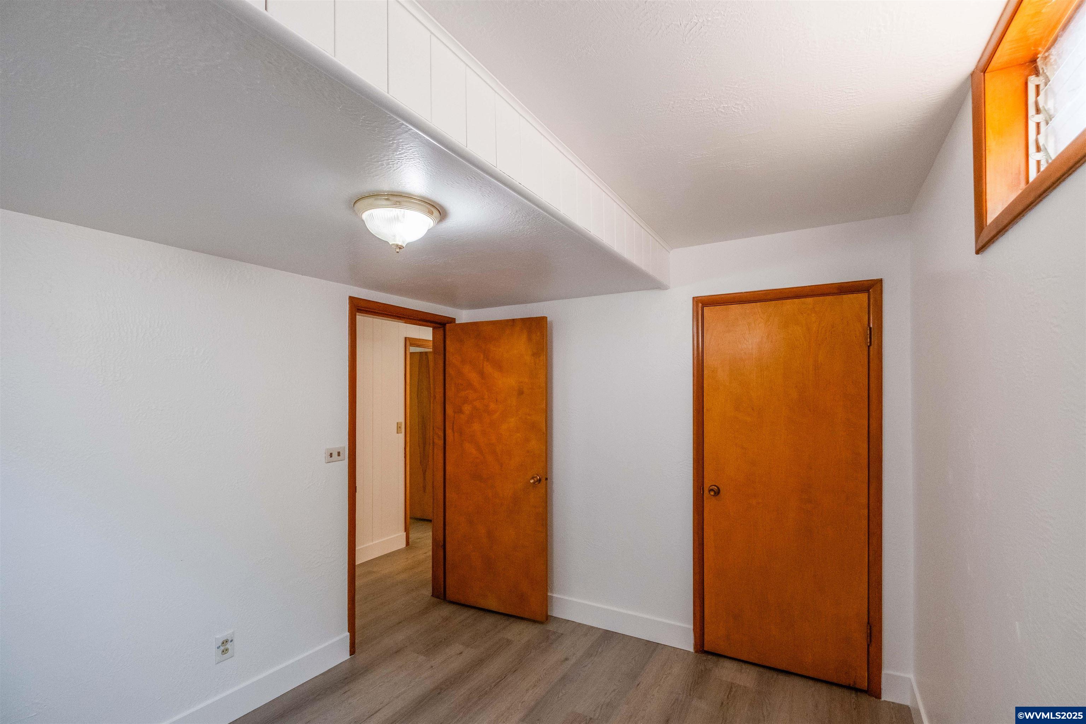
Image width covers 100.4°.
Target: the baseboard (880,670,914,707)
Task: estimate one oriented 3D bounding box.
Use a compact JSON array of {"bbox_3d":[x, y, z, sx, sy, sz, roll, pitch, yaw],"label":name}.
[{"bbox_3d":[1.754,1.620,2.243,0.108,0.143,0.016,-1,-2,27],"label":"baseboard"}]

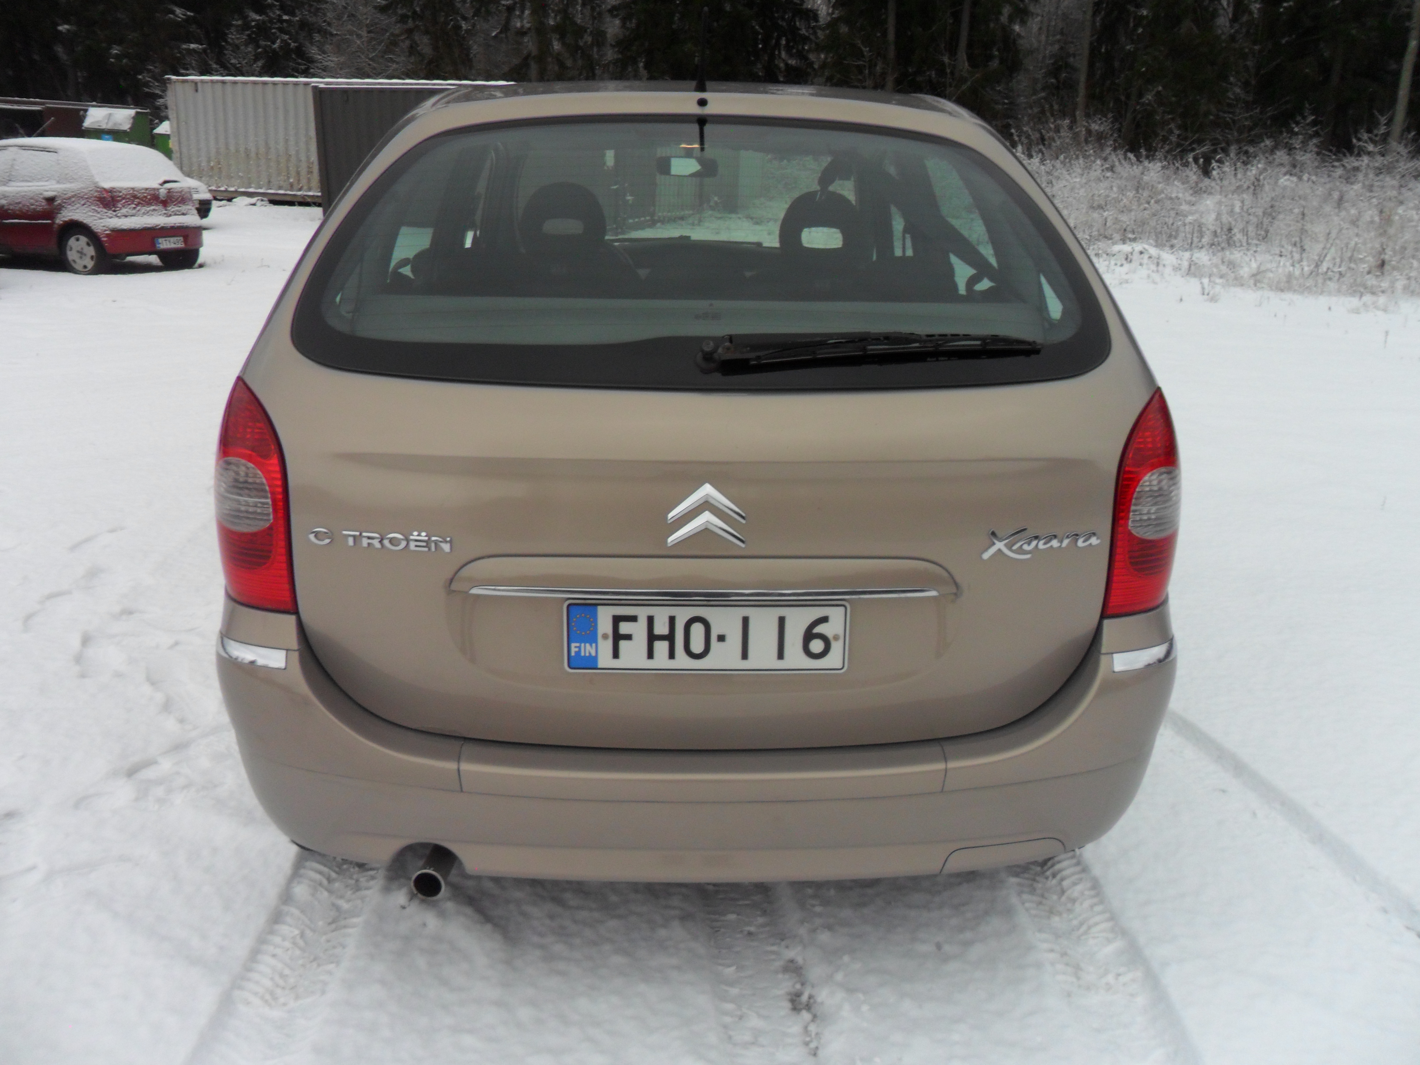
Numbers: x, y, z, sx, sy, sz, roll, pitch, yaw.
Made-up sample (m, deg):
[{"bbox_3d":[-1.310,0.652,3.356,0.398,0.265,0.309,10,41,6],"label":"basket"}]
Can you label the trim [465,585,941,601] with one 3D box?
[{"bbox_3d":[-0.007,0.090,1.678,0.720,0.020,0.030,0,20,-2],"label":"trim"}]

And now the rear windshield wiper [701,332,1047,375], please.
[{"bbox_3d":[0.241,-0.262,1.621,0.505,0.058,0.062,-1,20,-6],"label":"rear windshield wiper"}]

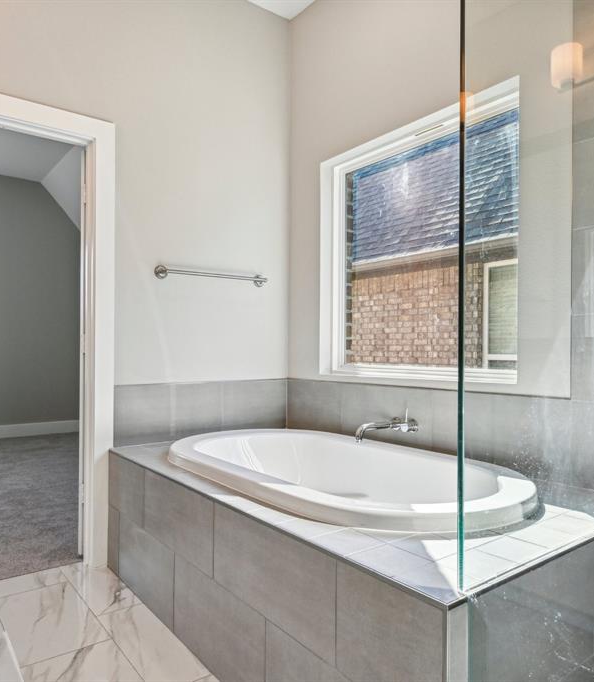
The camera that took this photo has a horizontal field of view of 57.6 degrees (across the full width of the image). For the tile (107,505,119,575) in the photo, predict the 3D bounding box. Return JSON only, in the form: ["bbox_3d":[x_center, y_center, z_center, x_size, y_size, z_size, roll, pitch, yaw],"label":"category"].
[{"bbox_3d":[-0.863,0.940,2.557,0.011,0.294,0.161,1,-1,-37],"label":"tile"}]

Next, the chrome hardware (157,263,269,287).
[{"bbox_3d":[-0.443,-0.354,2.965,0.675,0.067,0.082,1,-1,-37],"label":"chrome hardware"}]

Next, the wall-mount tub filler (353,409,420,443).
[{"bbox_3d":[0.405,0.384,2.468,0.255,0.150,0.168,1,-1,-37],"label":"wall-mount tub filler"}]

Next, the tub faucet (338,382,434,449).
[{"bbox_3d":[0.409,0.387,2.505,0.265,0.141,0.166,1,-1,-37],"label":"tub faucet"}]

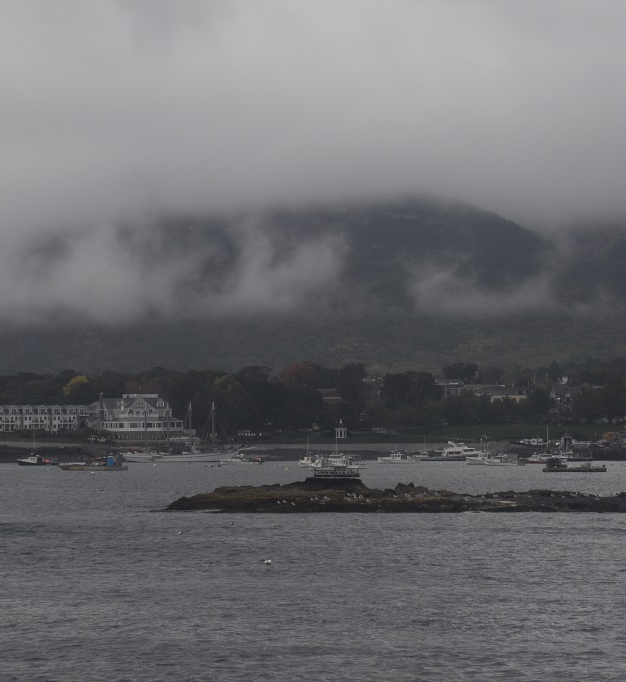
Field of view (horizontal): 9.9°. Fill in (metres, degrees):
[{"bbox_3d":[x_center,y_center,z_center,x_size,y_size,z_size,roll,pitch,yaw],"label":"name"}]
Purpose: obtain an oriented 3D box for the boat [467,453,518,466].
[{"bbox_3d":[54.180,35.770,1090.000,16.000,3.920,4.600,0,-1,0],"label":"boat"}]

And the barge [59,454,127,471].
[{"bbox_3d":[-61.930,34.360,1020.000,19.630,4.600,7.000,0,-1,0],"label":"barge"}]

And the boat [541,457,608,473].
[{"bbox_3d":[72.630,34.410,1003.000,17.780,4.110,5.500,0,-1,0],"label":"boat"}]

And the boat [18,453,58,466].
[{"bbox_3d":[-82.930,35.750,1090.000,12.530,3.890,4.000,0,-1,0],"label":"boat"}]

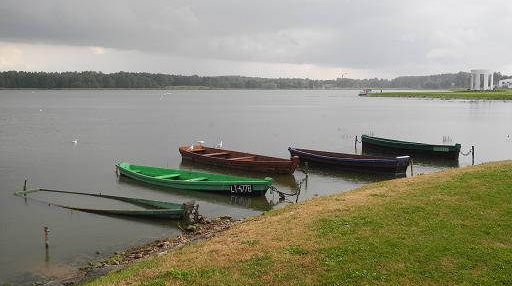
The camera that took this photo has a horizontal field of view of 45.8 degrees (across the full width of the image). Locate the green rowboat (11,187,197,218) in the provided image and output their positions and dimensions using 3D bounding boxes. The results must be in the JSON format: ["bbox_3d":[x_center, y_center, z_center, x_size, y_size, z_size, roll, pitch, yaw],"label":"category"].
[{"bbox_3d":[-3.694,1.503,14.594,5.758,0.560,1.250,0,4,34],"label":"green rowboat"}]

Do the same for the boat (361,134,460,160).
[{"bbox_3d":[6.759,0.146,26.828,1.250,0.620,5.457,-4,6,-35],"label":"boat"}]

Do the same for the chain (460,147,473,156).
[{"bbox_3d":[8.473,0.342,24.385,0.550,0.310,0.080,5,7,41],"label":"chain"}]

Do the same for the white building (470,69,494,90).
[{"bbox_3d":[66.733,-18.544,179.058,6.400,5.900,6.400,2,6,20],"label":"white building"}]

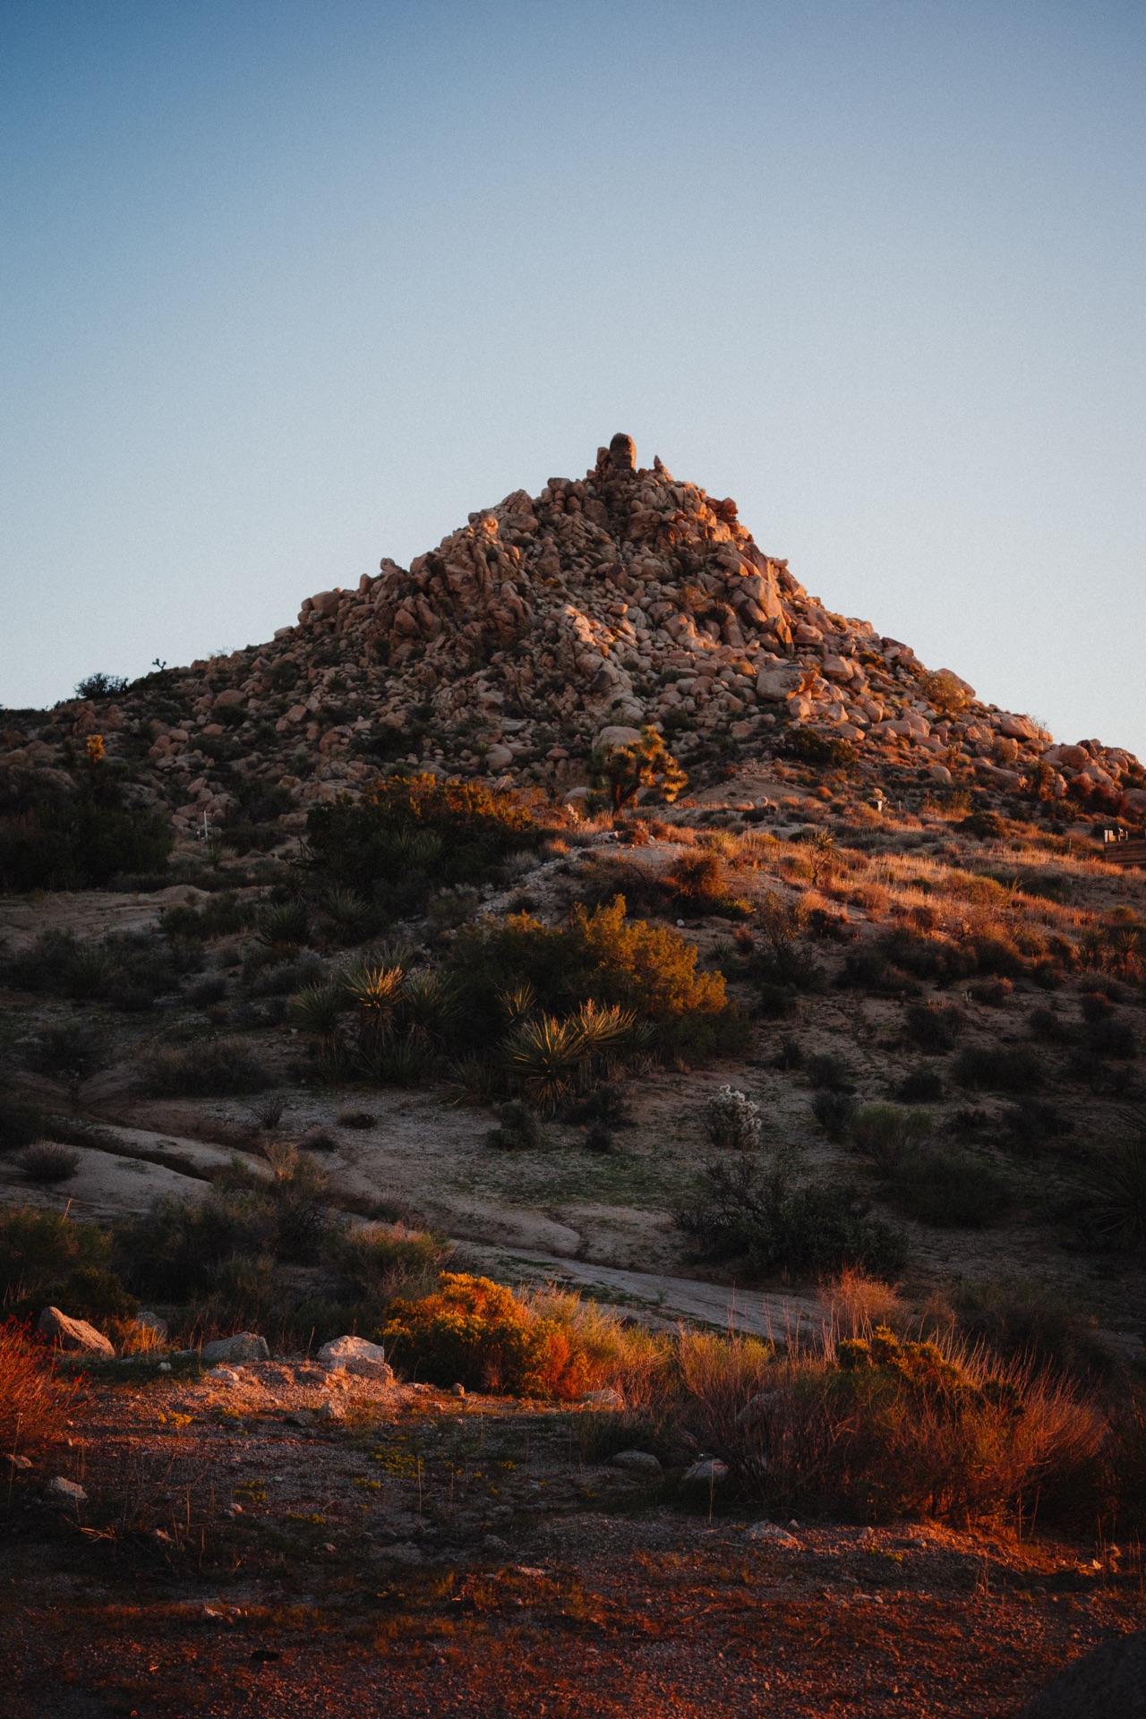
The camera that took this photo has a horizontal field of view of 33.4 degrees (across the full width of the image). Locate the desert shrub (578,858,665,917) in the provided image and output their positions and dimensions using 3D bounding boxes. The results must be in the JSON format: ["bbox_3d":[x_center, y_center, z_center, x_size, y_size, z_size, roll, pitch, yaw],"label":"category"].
[{"bbox_3d":[1.078,0.605,42.000,1.920,1.299,1.632,0,-2,0],"label":"desert shrub"}]

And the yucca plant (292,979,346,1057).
[{"bbox_3d":[-3.457,2.194,26.000,0.732,1.115,0.732,0,-2,0],"label":"yucca plant"}]

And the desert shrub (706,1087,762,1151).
[{"bbox_3d":[2.144,3.452,25.500,0.771,0.861,0.694,0,-1,0],"label":"desert shrub"}]

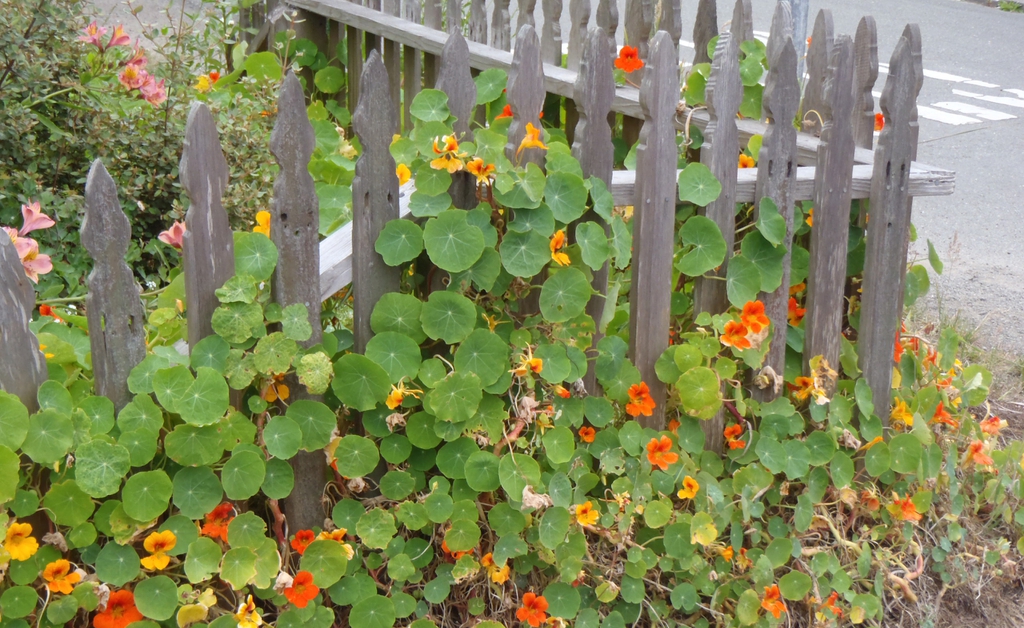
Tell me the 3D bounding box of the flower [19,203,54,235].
[{"bbox_3d":[-0.700,-0.142,2.620,0.055,0.045,0.045,-35,7,27],"label":"flower"}]

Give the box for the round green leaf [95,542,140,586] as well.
[{"bbox_3d":[-0.596,0.377,2.680,0.067,0.022,0.069,-2,61,-8],"label":"round green leaf"}]

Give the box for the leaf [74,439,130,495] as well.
[{"bbox_3d":[-0.688,0.258,2.980,0.092,0.096,0.020,-1,-17,-3],"label":"leaf"}]

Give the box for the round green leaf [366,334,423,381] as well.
[{"bbox_3d":[-0.165,0.062,2.489,0.077,0.012,0.076,1,63,-3],"label":"round green leaf"}]

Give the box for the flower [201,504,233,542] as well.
[{"bbox_3d":[-0.512,0.362,3.110,0.063,0.067,0.050,8,3,20],"label":"flower"}]

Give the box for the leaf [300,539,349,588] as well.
[{"bbox_3d":[-0.328,0.434,3.100,0.082,0.086,0.020,-1,-17,-3],"label":"leaf"}]

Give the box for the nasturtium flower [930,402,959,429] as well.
[{"bbox_3d":[0.781,0.189,3.251,0.045,0.050,0.050,-22,3,37],"label":"nasturtium flower"}]

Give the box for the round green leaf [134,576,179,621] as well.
[{"bbox_3d":[-0.466,0.373,2.325,0.057,0.059,0.018,-5,-11,-12],"label":"round green leaf"}]

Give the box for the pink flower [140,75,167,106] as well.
[{"bbox_3d":[-0.808,-0.504,4.000,0.052,0.060,0.048,-15,15,-37],"label":"pink flower"}]

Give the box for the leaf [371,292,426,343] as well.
[{"bbox_3d":[-0.192,0.006,3.000,0.096,0.093,0.024,-1,-17,-4],"label":"leaf"}]

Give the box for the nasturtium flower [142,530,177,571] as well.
[{"bbox_3d":[-0.470,0.314,2.358,0.048,0.053,0.040,-4,-6,-13],"label":"nasturtium flower"}]

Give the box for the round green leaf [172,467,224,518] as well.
[{"bbox_3d":[-0.461,0.262,2.600,0.073,0.075,0.020,-1,-10,-3],"label":"round green leaf"}]

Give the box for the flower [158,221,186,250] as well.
[{"bbox_3d":[-0.633,-0.147,3.360,0.065,0.060,0.055,19,-15,42],"label":"flower"}]

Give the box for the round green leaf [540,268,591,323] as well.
[{"bbox_3d":[0.088,-0.030,2.930,0.083,0.089,0.020,4,-3,9],"label":"round green leaf"}]

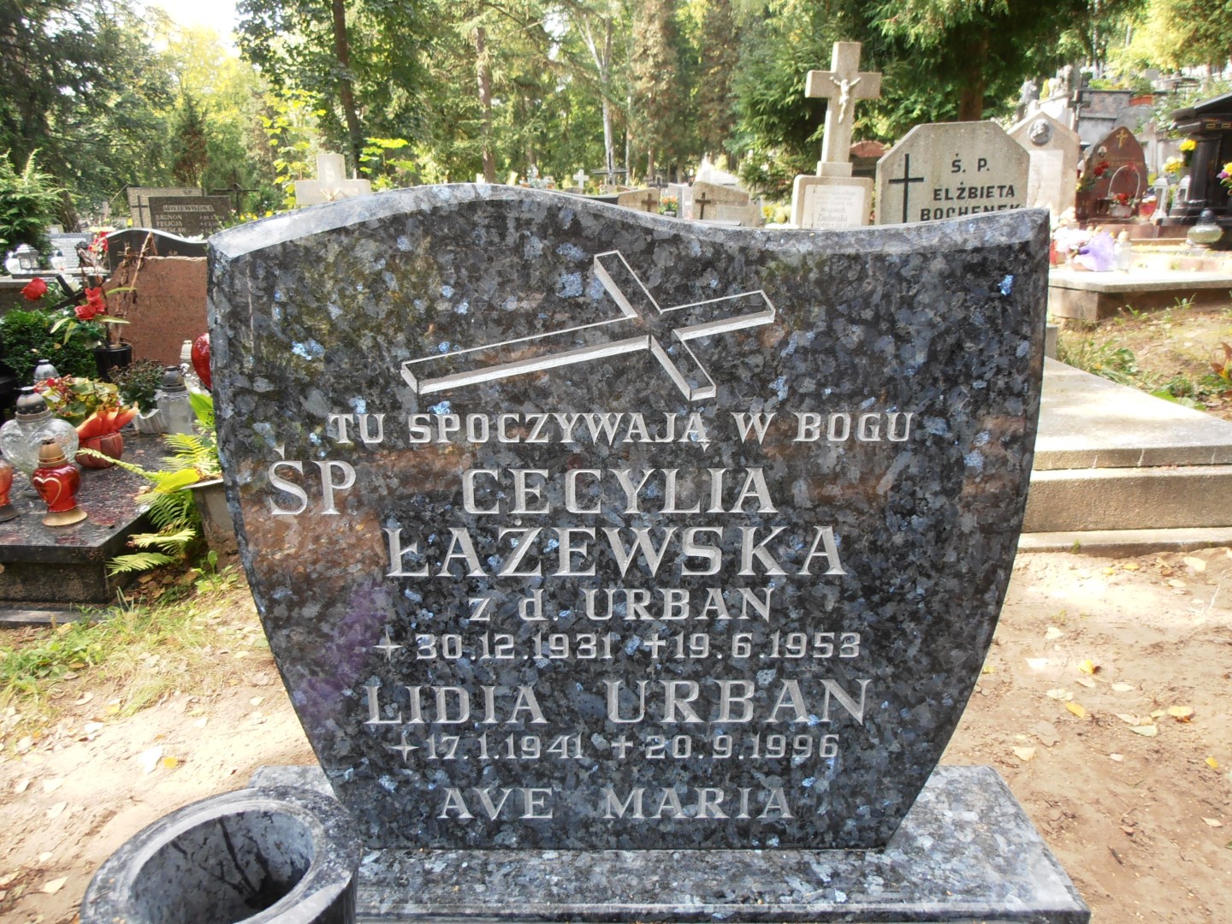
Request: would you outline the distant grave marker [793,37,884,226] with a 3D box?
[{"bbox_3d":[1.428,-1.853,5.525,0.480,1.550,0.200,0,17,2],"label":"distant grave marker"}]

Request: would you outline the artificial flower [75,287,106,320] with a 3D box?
[{"bbox_3d":[-2.151,-0.649,3.500,0.120,0.130,0.110,-8,18,-22],"label":"artificial flower"}]

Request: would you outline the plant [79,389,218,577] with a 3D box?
[{"bbox_3d":[-1.169,0.063,2.200,0.400,0.440,0.400,-1,17,0],"label":"plant"}]

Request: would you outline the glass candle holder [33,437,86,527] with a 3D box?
[{"bbox_3d":[-1.359,0.043,2.067,0.102,0.208,0.096,-3,17,-9],"label":"glass candle holder"}]

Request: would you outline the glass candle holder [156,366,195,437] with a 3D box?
[{"bbox_3d":[-1.508,-0.212,2.897,0.116,0.220,0.116,-1,17,0],"label":"glass candle holder"}]

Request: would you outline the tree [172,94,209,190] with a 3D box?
[{"bbox_3d":[-6.963,-4.694,14.406,0.620,2.800,0.620,-1,17,0],"label":"tree"}]

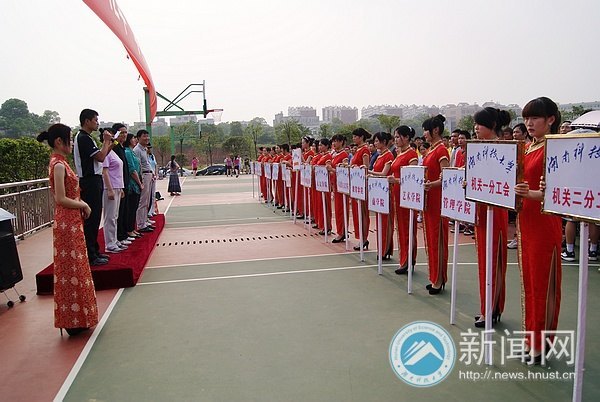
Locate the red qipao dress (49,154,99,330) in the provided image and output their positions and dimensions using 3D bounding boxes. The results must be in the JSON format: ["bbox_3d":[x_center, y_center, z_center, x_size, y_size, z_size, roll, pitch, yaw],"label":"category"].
[{"bbox_3d":[-1.792,0.337,3.934,0.370,1.400,0.420,-3,5,-15],"label":"red qipao dress"}]

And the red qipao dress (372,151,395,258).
[{"bbox_3d":[1.114,0.033,6.680,0.270,1.430,0.400,-4,5,-20],"label":"red qipao dress"}]

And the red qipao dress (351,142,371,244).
[{"bbox_3d":[0.900,-0.127,7.450,0.270,1.430,0.400,-4,5,-20],"label":"red qipao dress"}]

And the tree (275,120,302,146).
[{"bbox_3d":[-1.562,-7.673,68.000,3.900,6.400,3.900,-2,5,0],"label":"tree"}]

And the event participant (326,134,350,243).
[{"bbox_3d":[0.635,-0.208,8.160,0.360,1.720,0.430,-3,5,-15],"label":"event participant"}]

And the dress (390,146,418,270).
[{"bbox_3d":[1.238,0.078,5.859,0.280,1.430,0.390,-3,5,-15],"label":"dress"}]

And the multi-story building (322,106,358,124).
[{"bbox_3d":[30.737,-64.510,380.000,27.000,16.000,15.000,0,5,11],"label":"multi-story building"}]

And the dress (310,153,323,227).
[{"bbox_3d":[0.358,-0.223,9.950,0.270,1.430,0.400,-4,5,-20],"label":"dress"}]

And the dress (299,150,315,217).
[{"bbox_3d":[0.151,-0.410,11.100,0.280,1.450,0.390,-3,5,-15],"label":"dress"}]

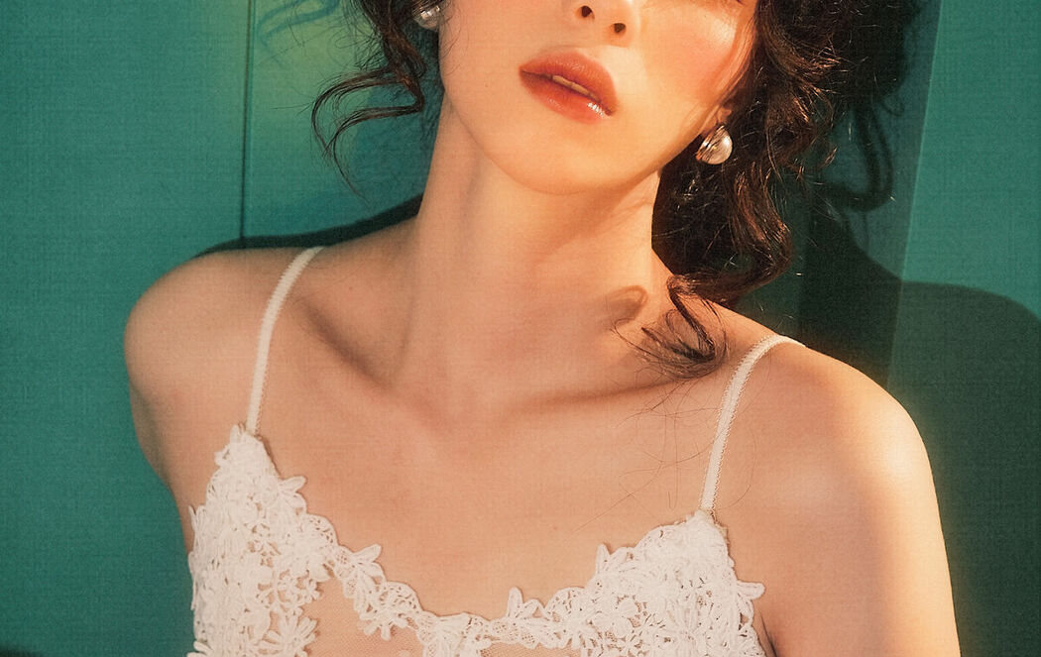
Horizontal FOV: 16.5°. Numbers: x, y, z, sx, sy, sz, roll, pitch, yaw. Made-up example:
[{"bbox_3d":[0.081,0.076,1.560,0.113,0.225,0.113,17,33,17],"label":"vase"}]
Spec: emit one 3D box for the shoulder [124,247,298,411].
[{"bbox_3d":[-0.140,0.001,1.635,0.085,0.080,0.095,9,17,13],"label":"shoulder"}]

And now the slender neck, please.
[{"bbox_3d":[0.006,-0.028,1.585,0.125,0.125,0.115,7,15,6],"label":"slender neck"}]

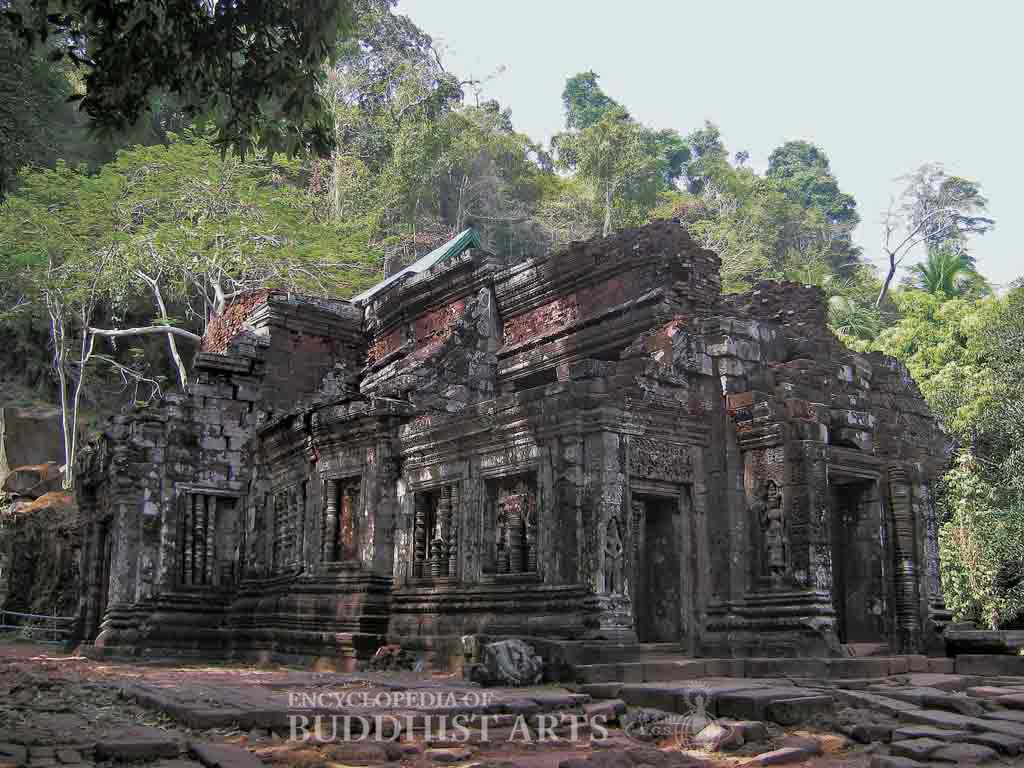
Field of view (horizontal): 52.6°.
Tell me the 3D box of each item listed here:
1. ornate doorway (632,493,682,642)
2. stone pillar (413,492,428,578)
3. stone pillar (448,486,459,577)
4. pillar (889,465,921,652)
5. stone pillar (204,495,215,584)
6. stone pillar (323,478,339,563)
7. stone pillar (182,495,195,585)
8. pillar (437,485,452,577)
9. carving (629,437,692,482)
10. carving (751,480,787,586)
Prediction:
[{"bbox_3d":[1.996,2.560,14.423,0.886,2.020,0.302,9,-16,-33],"label":"ornate doorway"},{"bbox_3d":[-1.599,2.641,18.099,0.184,1.492,0.184,9,-16,-33],"label":"stone pillar"},{"bbox_3d":[-0.972,2.427,17.213,0.140,1.586,0.140,1,-13,0],"label":"stone pillar"},{"bbox_3d":[5.747,2.528,15.165,0.270,2.720,0.270,9,-16,-33],"label":"pillar"},{"bbox_3d":[-6.078,3.116,20.805,0.140,1.794,0.140,9,-16,-33],"label":"stone pillar"},{"bbox_3d":[-3.487,2.615,19.892,0.205,1.607,0.205,9,-16,-33],"label":"stone pillar"},{"bbox_3d":[-6.426,3.080,20.568,0.151,1.773,0.151,9,-16,-33],"label":"stone pillar"},{"bbox_3d":[-1.138,2.462,17.452,0.173,1.541,0.173,9,-16,-33],"label":"pillar"},{"bbox_3d":[2.080,1.106,14.713,1.188,0.540,0.216,9,-16,-33],"label":"carving"},{"bbox_3d":[3.603,2.092,14.545,0.238,1.479,0.540,9,-16,-33],"label":"carving"}]

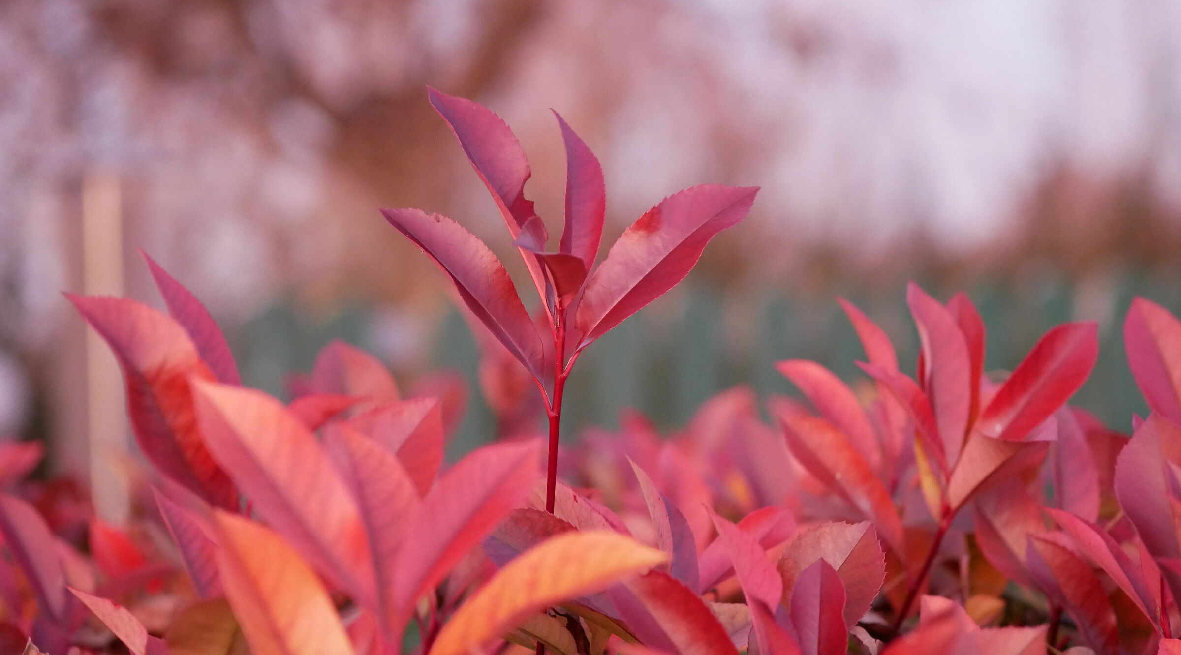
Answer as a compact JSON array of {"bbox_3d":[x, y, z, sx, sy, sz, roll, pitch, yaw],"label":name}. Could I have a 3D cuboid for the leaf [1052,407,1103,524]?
[{"bbox_3d":[0.160,0.046,1.350,0.018,0.042,0.011,-9,-9,11],"label":"leaf"}]

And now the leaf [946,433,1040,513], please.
[{"bbox_3d":[0.130,0.048,1.320,0.040,0.019,0.016,-40,-19,17],"label":"leaf"}]

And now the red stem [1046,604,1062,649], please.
[{"bbox_3d":[0.145,0.094,1.282,0.004,0.015,0.004,14,-19,0],"label":"red stem"}]

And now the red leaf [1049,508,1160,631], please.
[{"bbox_3d":[0.153,0.072,1.218,0.014,0.012,0.052,-9,49,-44],"label":"red leaf"}]

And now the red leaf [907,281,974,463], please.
[{"bbox_3d":[0.109,0.015,1.308,0.017,0.059,0.011,-9,-5,-19],"label":"red leaf"}]

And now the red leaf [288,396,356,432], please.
[{"bbox_3d":[-0.077,0.027,1.163,0.028,0.011,0.016,-35,47,-10],"label":"red leaf"}]

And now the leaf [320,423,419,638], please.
[{"bbox_3d":[-0.060,0.056,1.110,0.025,0.064,0.014,-14,-20,-11],"label":"leaf"}]

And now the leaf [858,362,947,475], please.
[{"bbox_3d":[0.106,0.031,1.400,0.014,0.052,0.016,-21,22,52],"label":"leaf"}]

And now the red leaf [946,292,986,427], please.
[{"bbox_3d":[0.119,0.014,1.325,0.019,0.055,0.011,6,-21,-5],"label":"red leaf"}]

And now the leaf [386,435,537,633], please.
[{"bbox_3d":[-0.033,0.055,1.080,0.021,0.064,0.013,33,-10,27],"label":"leaf"}]

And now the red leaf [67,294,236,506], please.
[{"bbox_3d":[-0.135,0.022,1.260,0.028,0.083,0.018,-42,8,-30],"label":"red leaf"}]

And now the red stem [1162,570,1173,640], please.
[{"bbox_3d":[0.189,0.091,1.340,0.004,0.023,0.004,-4,0,0],"label":"red stem"}]

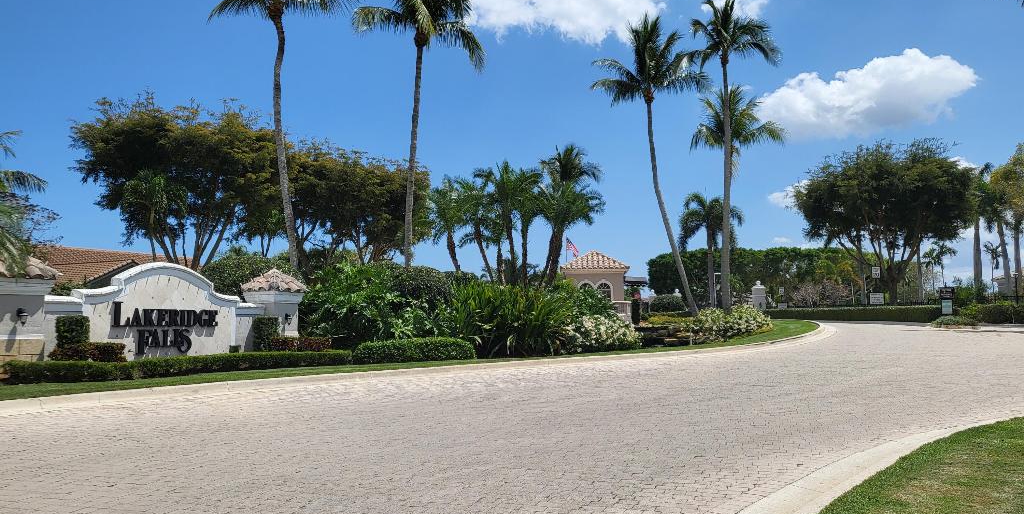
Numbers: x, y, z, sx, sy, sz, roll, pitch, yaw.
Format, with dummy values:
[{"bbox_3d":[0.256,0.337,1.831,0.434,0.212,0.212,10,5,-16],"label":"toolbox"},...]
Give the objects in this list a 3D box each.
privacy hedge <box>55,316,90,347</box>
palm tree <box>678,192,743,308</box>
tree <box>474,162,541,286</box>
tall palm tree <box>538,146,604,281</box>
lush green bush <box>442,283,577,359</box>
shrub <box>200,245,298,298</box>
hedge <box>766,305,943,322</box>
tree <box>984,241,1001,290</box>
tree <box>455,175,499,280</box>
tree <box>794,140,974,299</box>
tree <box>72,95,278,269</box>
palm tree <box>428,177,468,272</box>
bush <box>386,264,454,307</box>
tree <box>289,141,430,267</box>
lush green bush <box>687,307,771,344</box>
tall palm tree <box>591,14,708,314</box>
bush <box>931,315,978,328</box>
[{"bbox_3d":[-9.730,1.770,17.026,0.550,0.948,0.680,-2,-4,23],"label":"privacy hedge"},{"bbox_3d":[9.564,0.033,37.057,3.080,6.420,2.900,0,-3,0],"label":"palm tree"},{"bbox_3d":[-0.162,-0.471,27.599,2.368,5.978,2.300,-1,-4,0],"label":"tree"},{"bbox_3d":[2.408,-0.900,31.135,2.671,7.318,2.500,-1,-4,0],"label":"tall palm tree"},{"bbox_3d":[-0.140,1.932,23.823,4.150,2.346,3.000,-1,-4,0],"label":"lush green bush"},{"bbox_3d":[-8.011,1.161,23.472,2.990,3.030,2.800,0,-3,0],"label":"shrub"},{"bbox_3d":[19.323,3.167,43.390,9.700,0.860,1.100,0,-3,-8],"label":"hedge"},{"bbox_3d":[44.991,1.805,72.013,1.500,6.530,1.600,0,-3,0],"label":"tree"},{"bbox_3d":[-1.320,-0.261,28.588,1.800,5.592,1.900,-1,-4,0],"label":"tree"},{"bbox_3d":[23.579,-1.874,48.684,11.390,11.240,10.500,0,-3,0],"label":"tree"},{"bbox_3d":[-15.389,-2.088,35.174,9.420,10.740,8.800,0,-3,0],"label":"tree"},{"bbox_3d":[-2.316,-0.043,28.047,1.700,5.750,1.800,0,-3,0],"label":"palm tree"},{"bbox_3d":[-3.125,1.380,26.270,2.323,2.320,2.200,-1,-4,0],"label":"bush"},{"bbox_3d":[-8.357,-1.401,42.146,7.780,9.960,8.000,0,-3,0],"label":"tree"},{"bbox_3d":[7.929,2.423,27.908,3.050,1.320,2.000,0,-3,0],"label":"lush green bush"},{"bbox_3d":[5.962,-4.124,33.362,5.116,13.196,4.900,-1,-4,0],"label":"tall palm tree"},{"bbox_3d":[21.508,3.123,37.383,2.140,0.560,1.500,0,-3,0],"label":"bush"}]

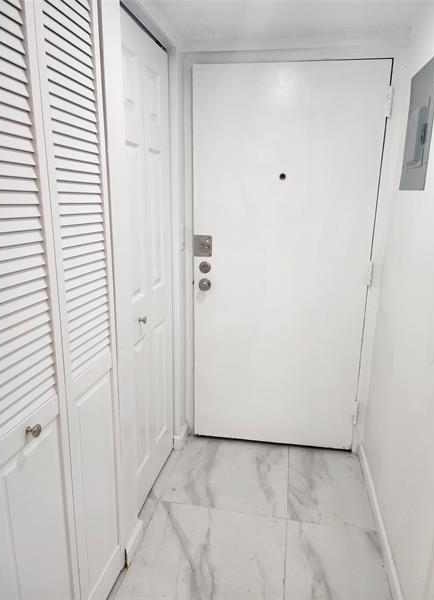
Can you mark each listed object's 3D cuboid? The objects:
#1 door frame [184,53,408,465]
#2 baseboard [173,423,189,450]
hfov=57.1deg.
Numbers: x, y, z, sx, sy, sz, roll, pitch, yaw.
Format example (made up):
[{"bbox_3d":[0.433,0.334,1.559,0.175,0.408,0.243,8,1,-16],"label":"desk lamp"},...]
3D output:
[{"bbox_3d":[0.345,-0.167,2.150,1.033,2.074,0.109,2,14,7],"label":"door frame"},{"bbox_3d":[-0.211,0.805,2.347,0.055,0.080,0.141,2,14,7],"label":"baseboard"}]

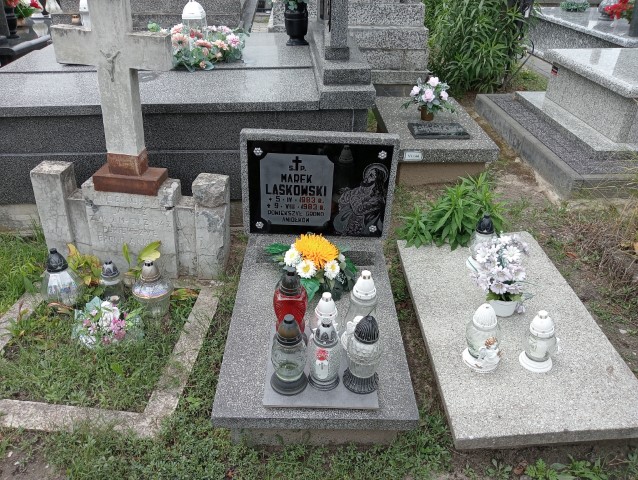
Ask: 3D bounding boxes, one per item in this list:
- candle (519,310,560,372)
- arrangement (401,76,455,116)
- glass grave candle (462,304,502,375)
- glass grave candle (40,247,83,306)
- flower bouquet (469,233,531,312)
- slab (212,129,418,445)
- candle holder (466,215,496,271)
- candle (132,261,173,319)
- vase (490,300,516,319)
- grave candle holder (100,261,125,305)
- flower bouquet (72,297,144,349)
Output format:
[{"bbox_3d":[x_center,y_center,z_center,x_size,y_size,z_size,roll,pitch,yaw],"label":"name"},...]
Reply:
[{"bbox_3d":[0.792,0.350,1.856,0.135,0.238,0.130,-4,32,-4],"label":"candle"},{"bbox_3d":[0.772,-1.006,3.660,0.355,0.295,0.310,1,31,-1],"label":"arrangement"},{"bbox_3d":[0.593,0.340,1.865,0.138,0.270,0.138,-1,32,1],"label":"glass grave candle"},{"bbox_3d":[-1.070,0.150,2.132,0.175,0.260,0.175,1,31,-1],"label":"glass grave candle"},{"bbox_3d":[0.722,0.140,2.090,0.235,0.300,0.220,-1,32,1],"label":"flower bouquet"},{"bbox_3d":[-0.009,0.102,1.968,0.660,0.685,1.090,1,31,-1],"label":"slab"},{"bbox_3d":[0.758,0.004,2.380,0.128,0.264,0.128,-1,32,1],"label":"candle holder"},{"bbox_3d":[-0.669,0.195,2.090,0.170,0.250,0.170,1,31,-1],"label":"candle"},{"bbox_3d":[0.773,0.268,2.134,0.110,0.078,0.110,-1,32,1],"label":"vase"},{"bbox_3d":[-0.859,0.178,2.140,0.100,0.215,0.100,1,31,-1],"label":"grave candle holder"},{"bbox_3d":[-0.817,0.303,2.018,0.270,0.145,0.200,1,31,-1],"label":"flower bouquet"}]

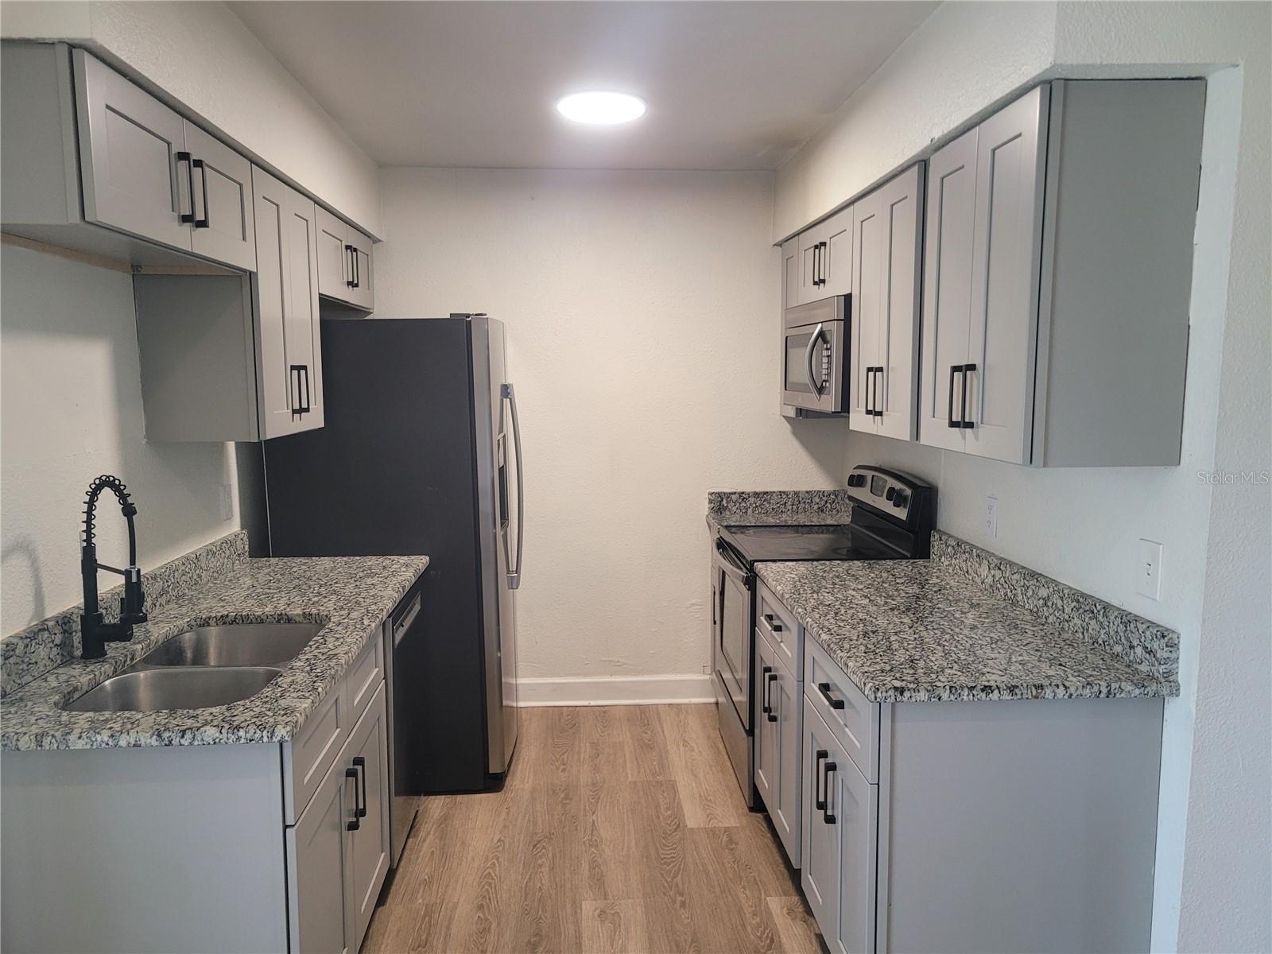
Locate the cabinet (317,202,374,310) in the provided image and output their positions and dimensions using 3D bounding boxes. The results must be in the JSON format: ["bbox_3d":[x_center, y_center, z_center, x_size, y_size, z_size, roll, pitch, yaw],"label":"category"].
[{"bbox_3d":[-1.258,-0.821,3.667,0.328,0.315,0.932,0,6,-4],"label":"cabinet"}]

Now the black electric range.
[{"bbox_3d":[0.681,0.567,3.701,0.668,1.151,0.759,0,6,-4],"label":"black electric range"}]

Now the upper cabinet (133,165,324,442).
[{"bbox_3d":[-1.208,-0.512,2.913,0.328,0.764,0.637,0,6,-4],"label":"upper cabinet"}]

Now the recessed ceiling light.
[{"bbox_3d":[-0.113,-1.220,3.170,0.292,0.028,0.292,0,6,-4],"label":"recessed ceiling light"}]

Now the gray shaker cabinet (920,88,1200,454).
[{"bbox_3d":[0.942,-0.438,2.241,0.338,0.764,0.622,0,6,-4],"label":"gray shaker cabinet"}]

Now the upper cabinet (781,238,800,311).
[{"bbox_3d":[0.822,-0.644,4.125,0.338,0.764,0.328,0,6,-4],"label":"upper cabinet"}]

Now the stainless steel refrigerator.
[{"bbox_3d":[-0.889,0.257,3.839,0.859,1.732,0.886,0,6,-4],"label":"stainless steel refrigerator"}]

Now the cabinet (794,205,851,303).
[{"bbox_3d":[0.857,-0.807,3.556,0.338,0.318,0.772,0,6,-4],"label":"cabinet"}]

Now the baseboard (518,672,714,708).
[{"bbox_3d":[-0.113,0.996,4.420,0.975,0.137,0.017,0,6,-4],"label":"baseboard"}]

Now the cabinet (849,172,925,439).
[{"bbox_3d":[0.901,-0.507,2.874,0.338,0.764,0.650,0,6,-4],"label":"cabinet"}]

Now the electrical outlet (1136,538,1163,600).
[{"bbox_3d":[1.121,0.203,2.092,0.008,0.122,0.079,0,6,-4],"label":"electrical outlet"}]

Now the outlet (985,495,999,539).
[{"bbox_3d":[1.071,0.123,2.884,0.008,0.114,0.069,0,6,-4],"label":"outlet"}]

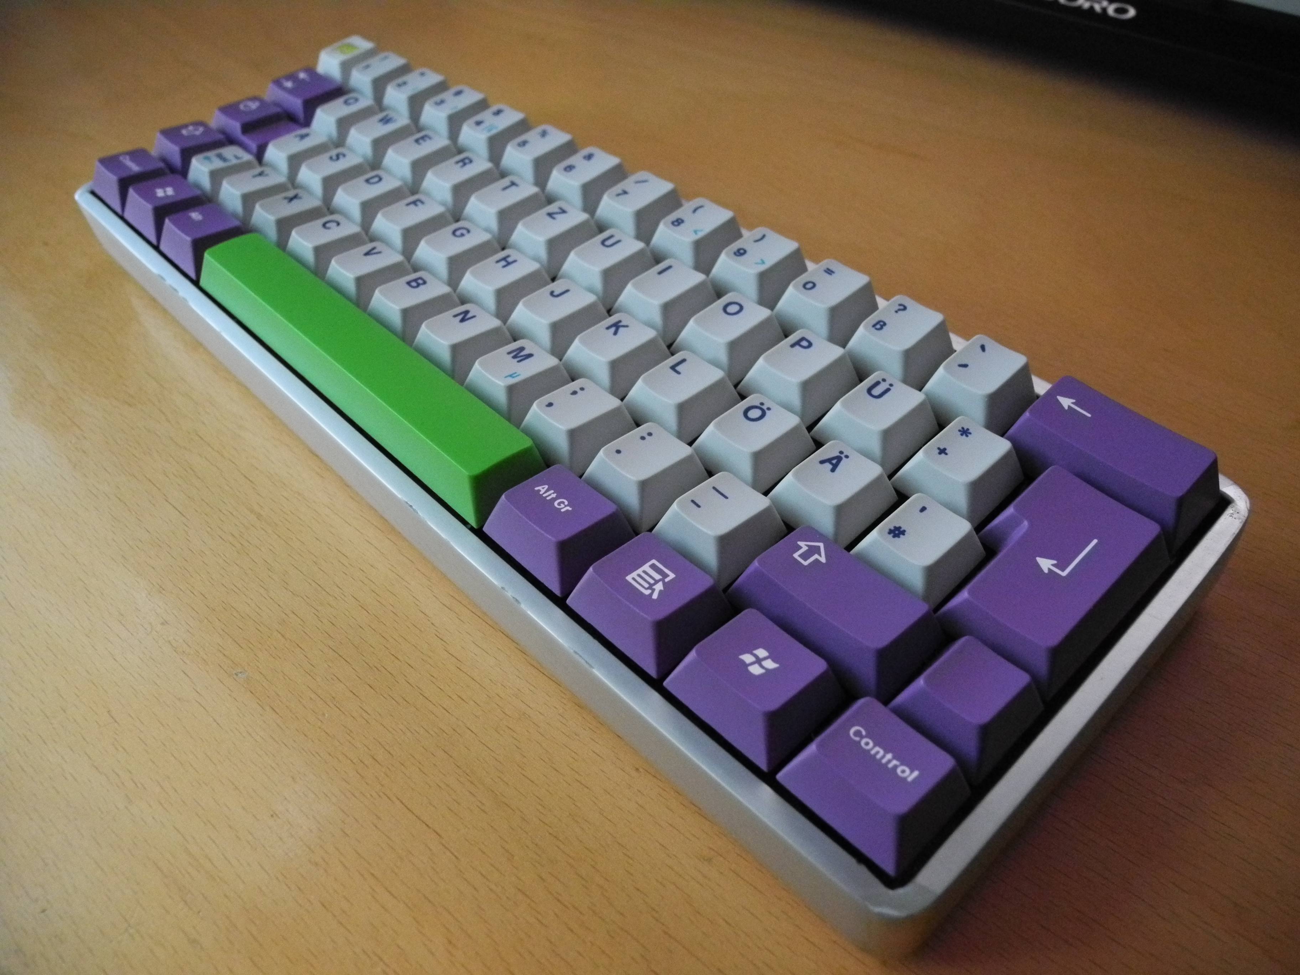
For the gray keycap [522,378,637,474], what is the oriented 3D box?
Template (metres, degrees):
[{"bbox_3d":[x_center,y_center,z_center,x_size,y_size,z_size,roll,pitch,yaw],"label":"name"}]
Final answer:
[{"bbox_3d":[-0.015,-0.013,0.204,0.018,0.009,0.018,-38,54,-24],"label":"gray keycap"}]

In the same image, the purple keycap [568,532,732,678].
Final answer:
[{"bbox_3d":[-0.001,0.017,0.174,0.018,0.009,0.023,-38,54,-24],"label":"purple keycap"}]

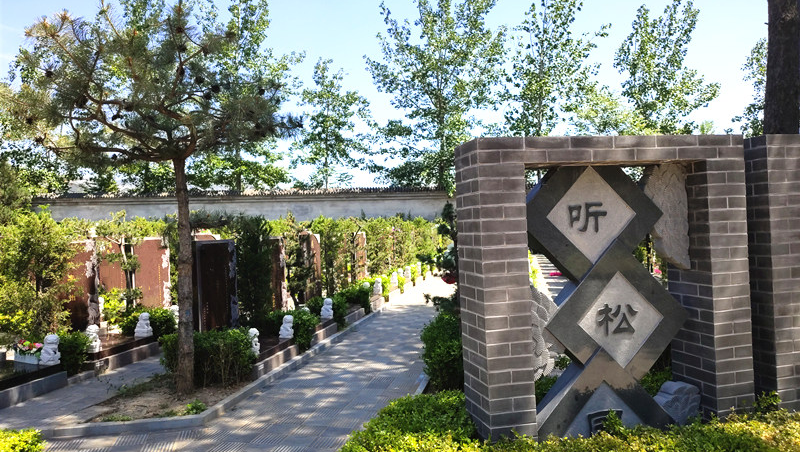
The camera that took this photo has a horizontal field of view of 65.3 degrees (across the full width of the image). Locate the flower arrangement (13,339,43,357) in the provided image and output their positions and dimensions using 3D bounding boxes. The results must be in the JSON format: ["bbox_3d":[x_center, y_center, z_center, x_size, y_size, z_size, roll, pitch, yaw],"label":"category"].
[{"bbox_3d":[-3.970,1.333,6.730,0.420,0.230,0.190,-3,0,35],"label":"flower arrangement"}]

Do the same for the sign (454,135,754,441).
[{"bbox_3d":[1.131,0.492,3.408,1.545,1.914,0.365,-3,0,-14],"label":"sign"}]

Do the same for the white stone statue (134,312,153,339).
[{"bbox_3d":[-3.266,1.266,7.957,0.180,0.320,0.150,-3,0,12],"label":"white stone statue"}]

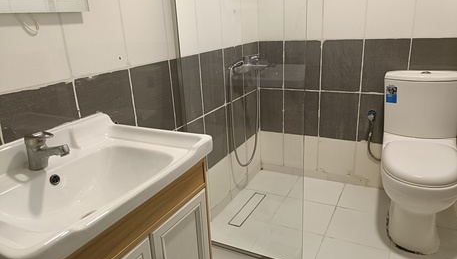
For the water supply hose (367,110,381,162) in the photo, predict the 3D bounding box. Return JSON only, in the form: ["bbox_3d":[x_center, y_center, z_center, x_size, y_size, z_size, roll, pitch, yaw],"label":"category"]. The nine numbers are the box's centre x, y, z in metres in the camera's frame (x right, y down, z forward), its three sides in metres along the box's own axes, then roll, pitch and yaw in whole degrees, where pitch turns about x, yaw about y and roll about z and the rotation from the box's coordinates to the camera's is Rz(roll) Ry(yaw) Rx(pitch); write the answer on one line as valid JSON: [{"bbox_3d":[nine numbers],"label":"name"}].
[{"bbox_3d":[0.937,0.041,2.092,0.093,0.336,0.091,7,21,28],"label":"water supply hose"}]

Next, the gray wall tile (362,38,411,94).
[{"bbox_3d":[0.948,-0.376,1.996,0.254,0.331,0.010,7,21,28],"label":"gray wall tile"}]

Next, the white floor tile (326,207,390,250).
[{"bbox_3d":[0.748,0.554,1.867,0.323,0.010,0.322,7,21,28],"label":"white floor tile"}]

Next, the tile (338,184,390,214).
[{"bbox_3d":[0.898,0.458,2.131,0.323,0.010,0.316,7,21,28],"label":"tile"}]

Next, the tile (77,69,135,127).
[{"bbox_3d":[-0.440,-0.041,1.237,0.012,0.326,0.247,7,21,28],"label":"tile"}]

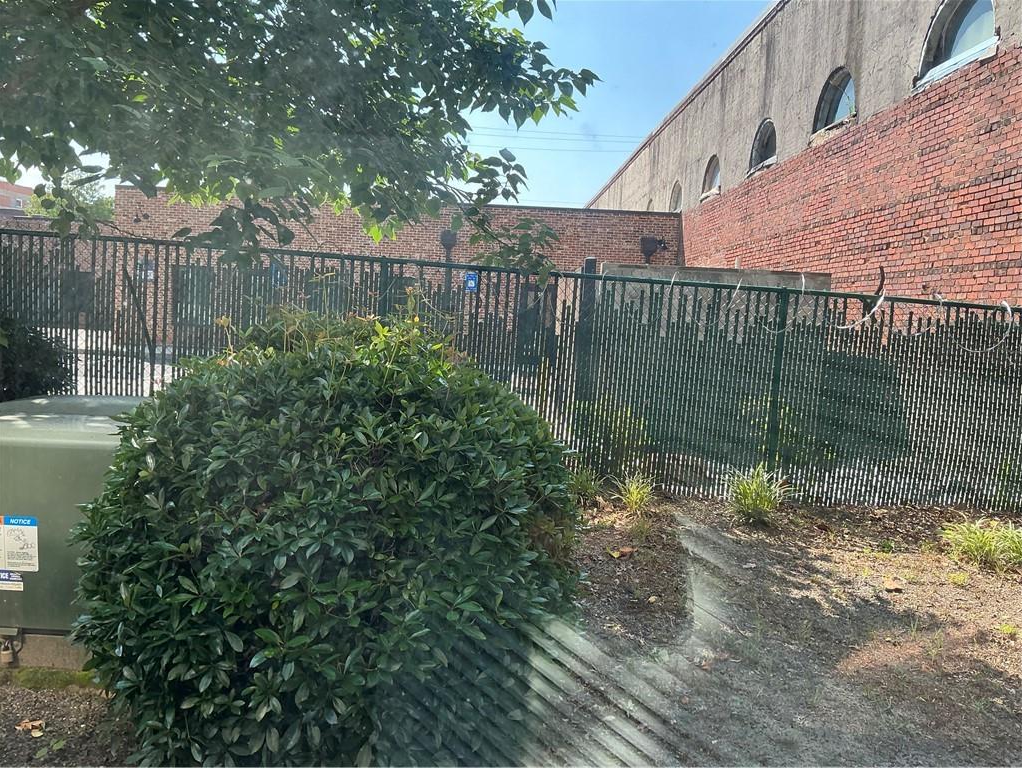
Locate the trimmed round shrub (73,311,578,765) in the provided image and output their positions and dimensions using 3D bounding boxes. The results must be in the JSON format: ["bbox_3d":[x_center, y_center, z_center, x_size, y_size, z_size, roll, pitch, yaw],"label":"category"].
[{"bbox_3d":[-0.497,0.449,2.397,1.360,1.280,1.360,3,5,0],"label":"trimmed round shrub"}]

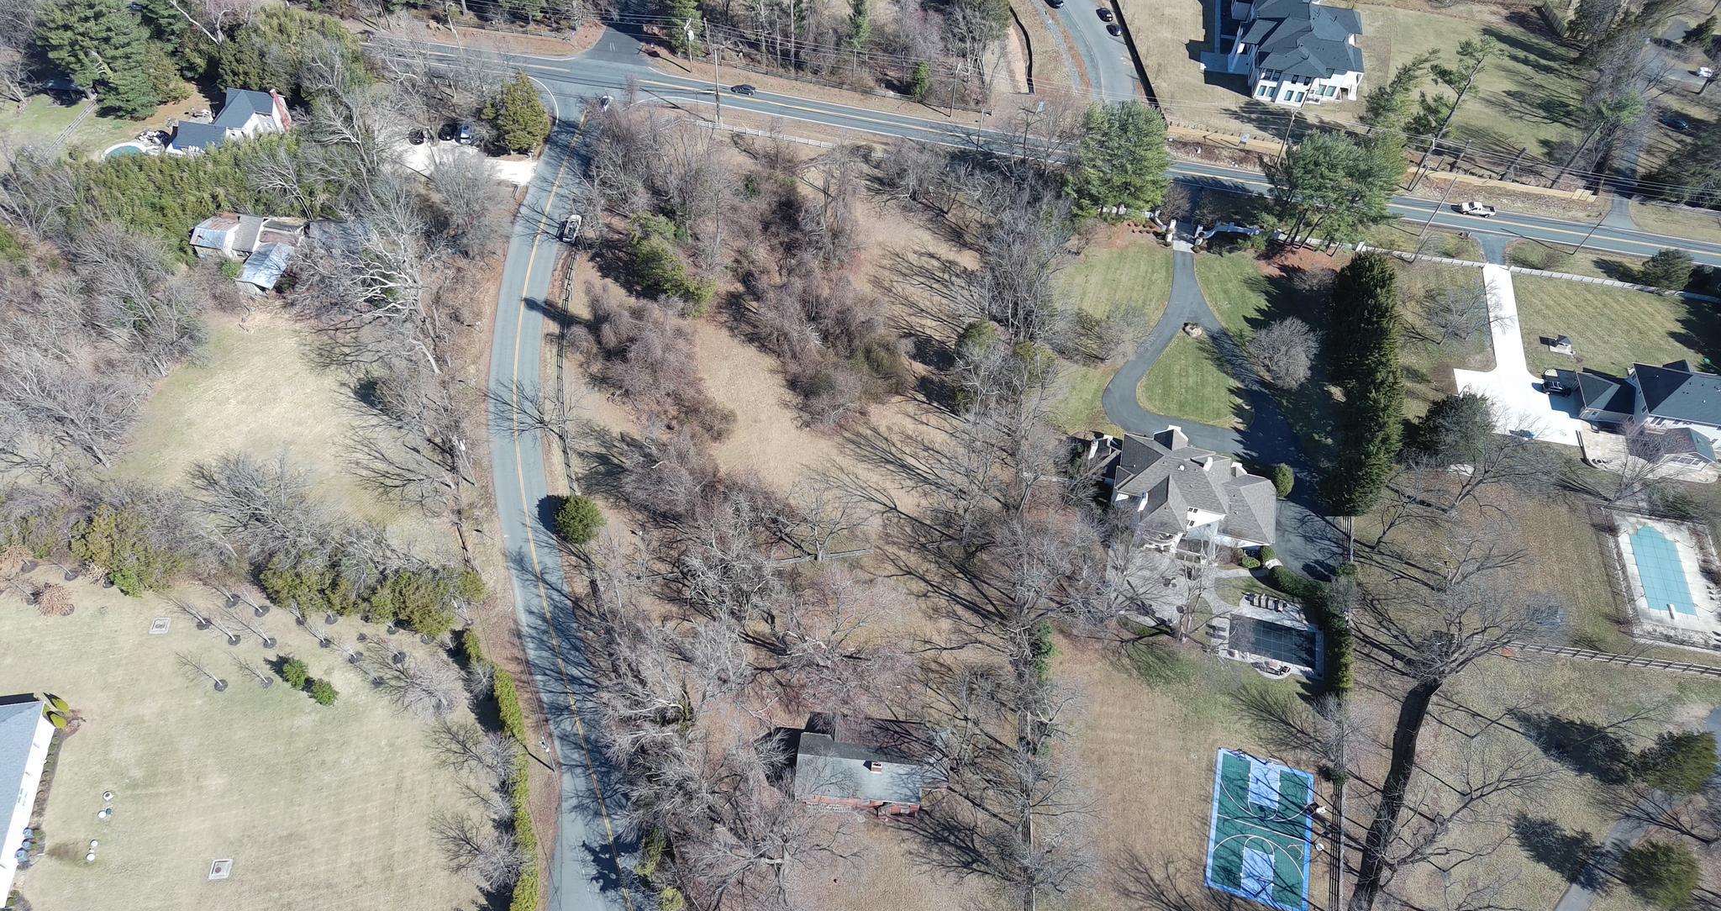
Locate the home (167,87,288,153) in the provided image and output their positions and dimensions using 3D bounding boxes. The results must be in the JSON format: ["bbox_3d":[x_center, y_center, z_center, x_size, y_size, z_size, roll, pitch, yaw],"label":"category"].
[{"bbox_3d":[-108.900,-57.560,196.220,16.490,8.150,13.150,7,53,0],"label":"home"}]

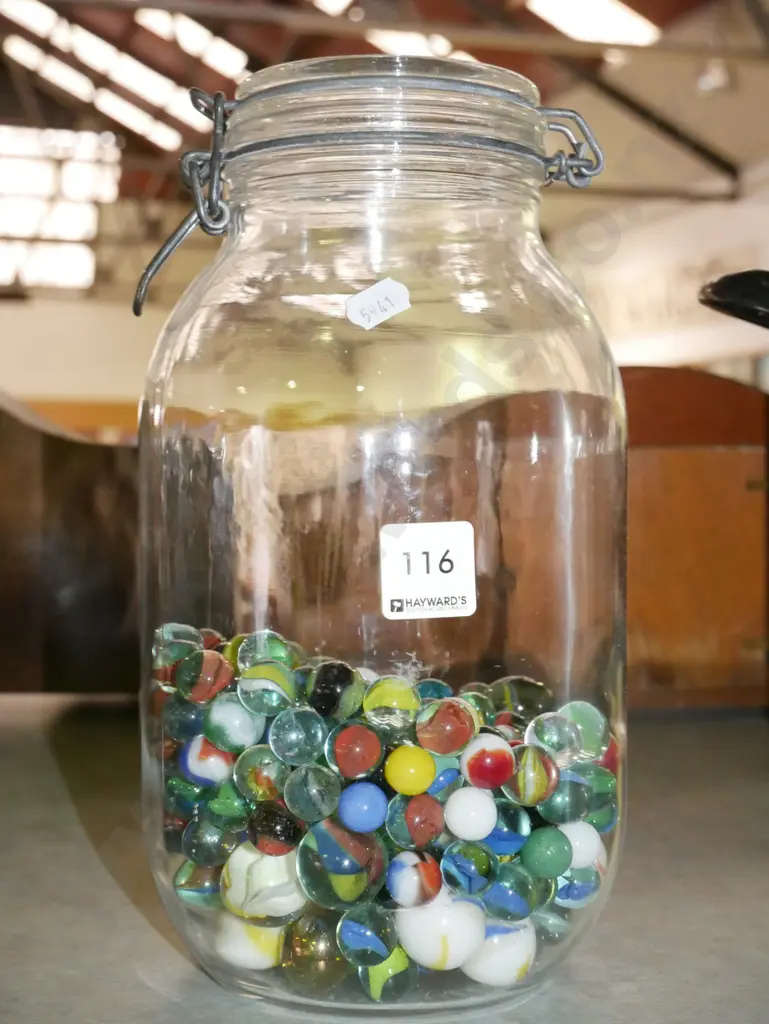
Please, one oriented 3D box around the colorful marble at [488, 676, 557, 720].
[{"bbox_3d":[0.044,0.066,0.487,0.024,0.024,0.024,0,5,0],"label":"colorful marble"}]

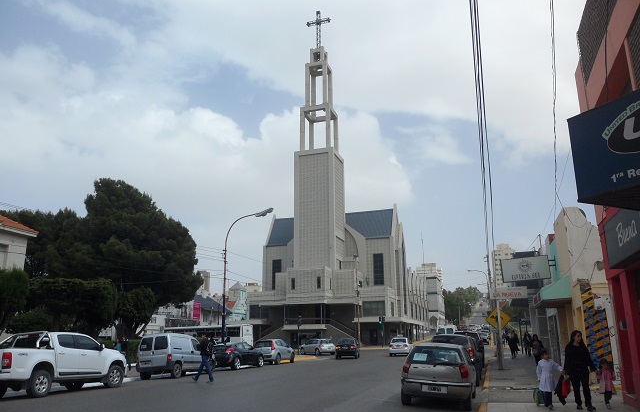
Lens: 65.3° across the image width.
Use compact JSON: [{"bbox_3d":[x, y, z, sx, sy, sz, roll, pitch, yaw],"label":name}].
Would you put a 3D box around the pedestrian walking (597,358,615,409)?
[{"bbox_3d":[6.083,3.804,10.733,0.440,1.040,0.340,-5,-15,18],"label":"pedestrian walking"}]

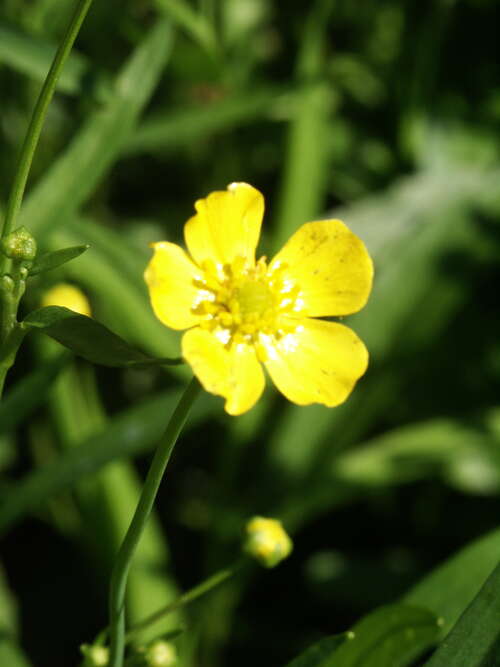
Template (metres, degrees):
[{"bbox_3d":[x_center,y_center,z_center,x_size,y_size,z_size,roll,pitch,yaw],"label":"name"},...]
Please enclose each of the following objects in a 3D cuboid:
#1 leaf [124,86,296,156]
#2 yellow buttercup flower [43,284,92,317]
[{"bbox_3d":[-0.004,-0.023,0.420,0.022,0.002,0.004,-16,43,0],"label":"leaf"},{"bbox_3d":[-0.018,-0.003,0.370,0.005,0.005,0.005,0,24,0],"label":"yellow buttercup flower"}]

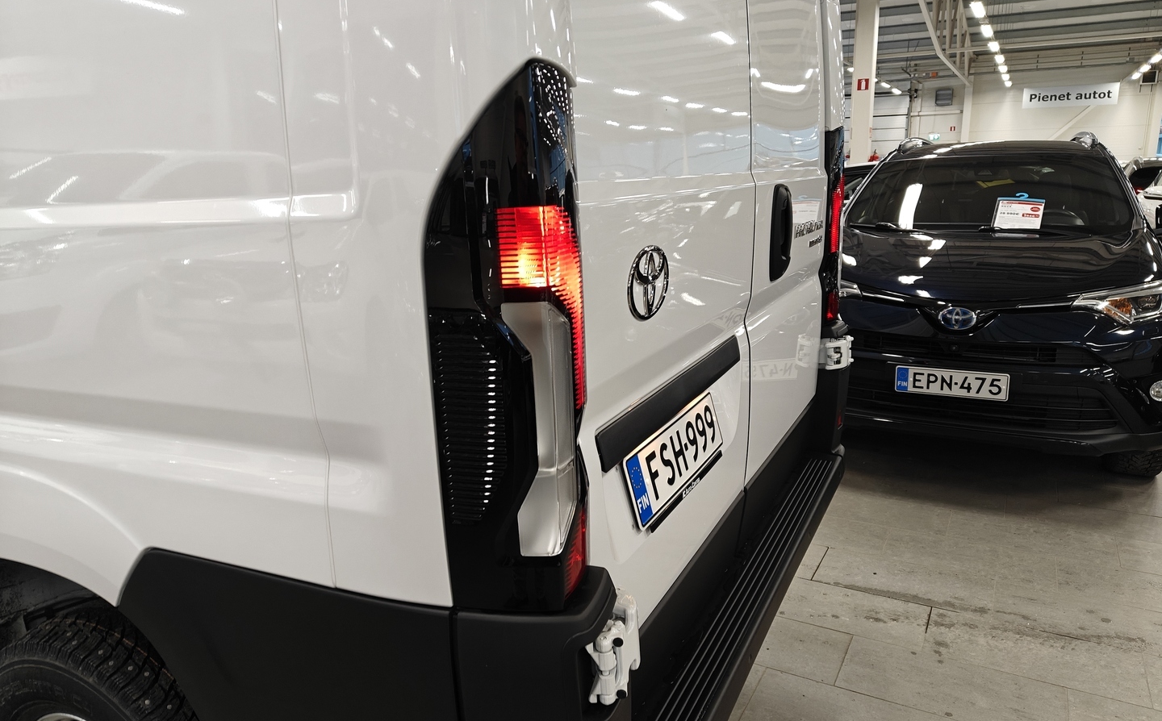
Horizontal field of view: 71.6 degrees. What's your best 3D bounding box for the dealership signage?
[{"bbox_3d":[18.779,-10.128,30.835,3.200,0.770,0.060,6,15,28],"label":"dealership signage"}]

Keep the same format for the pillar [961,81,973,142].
[{"bbox_3d":[15.767,-9.087,33.043,0.330,4.500,0.330,6,15,28],"label":"pillar"}]

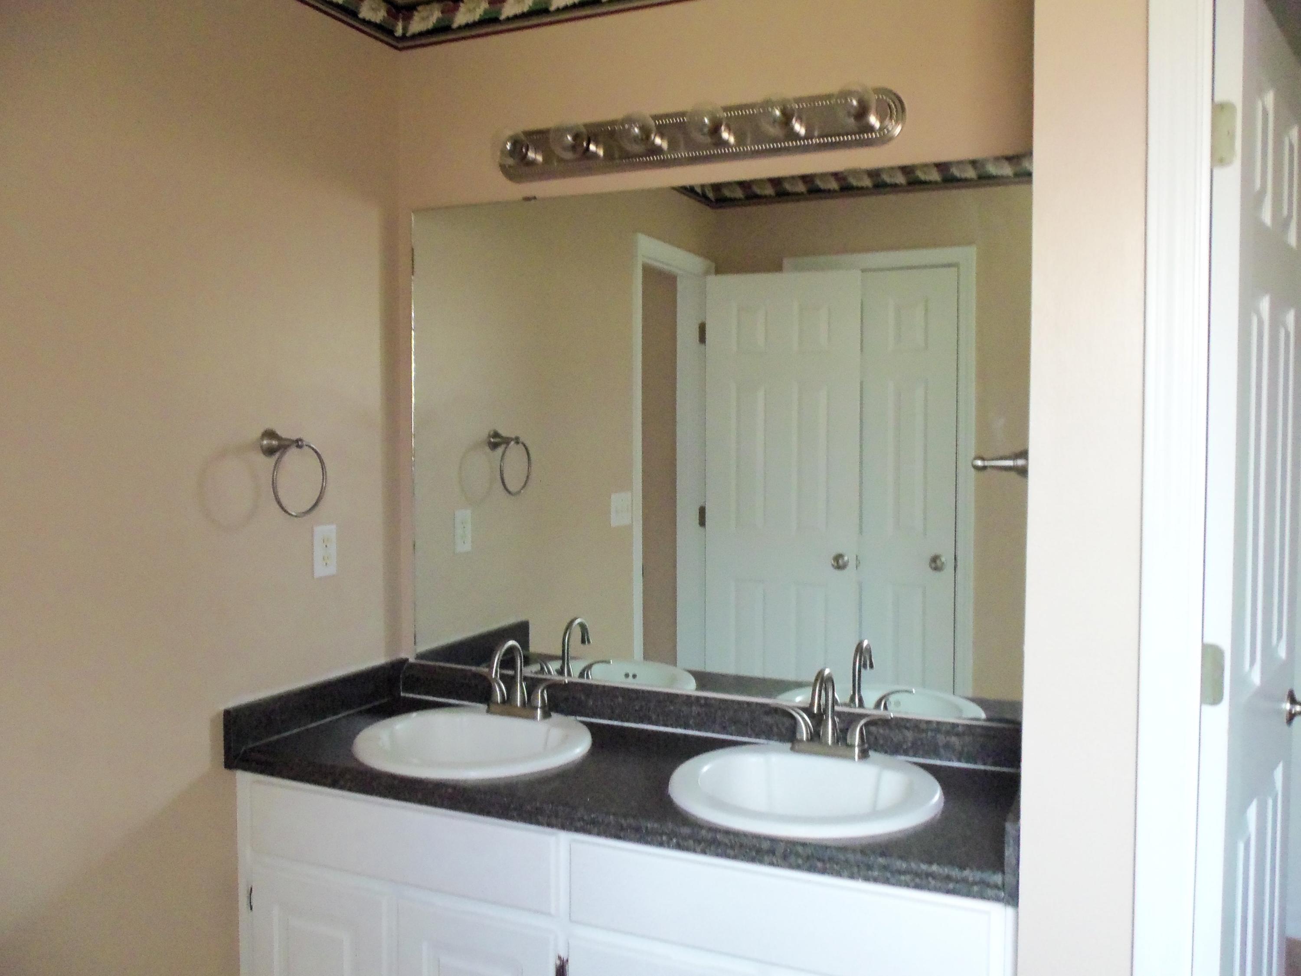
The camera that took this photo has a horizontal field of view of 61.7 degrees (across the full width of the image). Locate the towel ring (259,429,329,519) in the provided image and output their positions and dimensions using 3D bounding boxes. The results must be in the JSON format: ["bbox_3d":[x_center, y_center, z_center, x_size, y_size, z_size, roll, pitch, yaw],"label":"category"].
[{"bbox_3d":[-0.749,-0.032,2.264,0.084,0.183,0.158,1,3,24],"label":"towel ring"}]

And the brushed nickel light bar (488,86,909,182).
[{"bbox_3d":[0.053,-0.744,2.261,0.920,0.116,0.140,1,3,24],"label":"brushed nickel light bar"}]

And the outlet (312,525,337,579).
[{"bbox_3d":[-0.722,0.140,2.423,0.008,0.115,0.071,1,3,24],"label":"outlet"}]

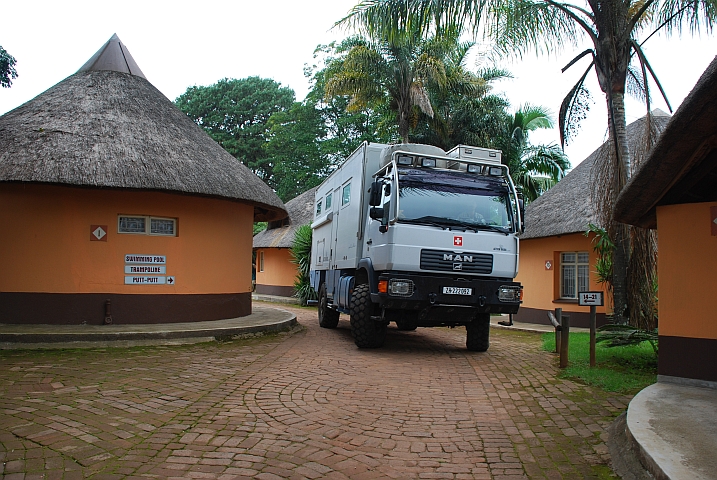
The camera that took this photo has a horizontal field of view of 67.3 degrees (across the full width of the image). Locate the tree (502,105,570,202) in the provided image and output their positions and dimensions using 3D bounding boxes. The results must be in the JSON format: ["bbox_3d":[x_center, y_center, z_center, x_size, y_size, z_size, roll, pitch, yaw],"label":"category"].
[{"bbox_3d":[6.783,-1.230,22.225,4.300,8.596,4.200,2,-4,0],"label":"tree"}]

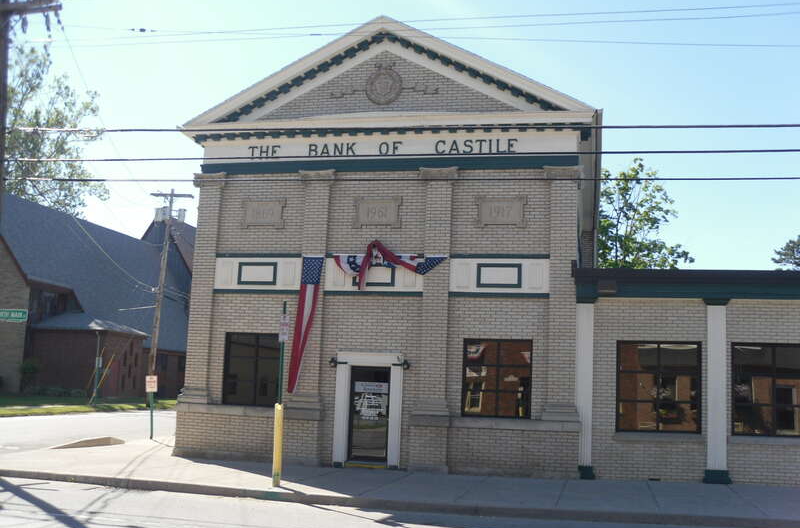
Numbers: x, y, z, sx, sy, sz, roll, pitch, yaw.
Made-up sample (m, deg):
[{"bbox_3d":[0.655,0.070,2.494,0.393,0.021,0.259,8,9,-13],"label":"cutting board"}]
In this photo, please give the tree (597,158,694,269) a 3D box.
[{"bbox_3d":[8.626,1.053,29.654,5.800,10.100,5.800,0,-7,13],"label":"tree"}]

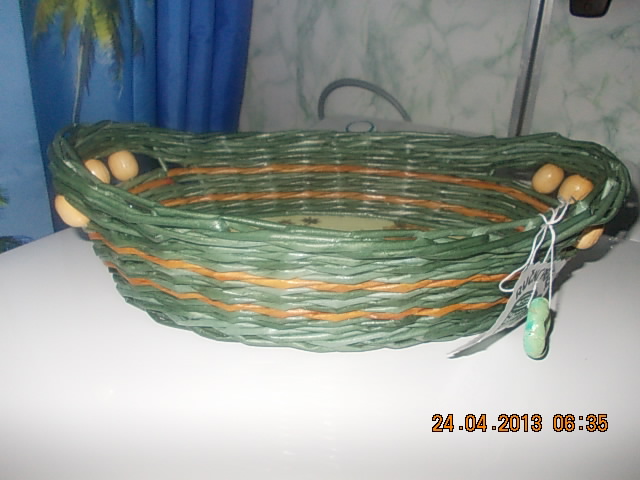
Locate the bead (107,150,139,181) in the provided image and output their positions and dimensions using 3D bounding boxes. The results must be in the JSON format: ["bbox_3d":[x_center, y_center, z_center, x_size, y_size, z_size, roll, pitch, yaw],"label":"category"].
[{"bbox_3d":[-0.134,-0.051,0.353,0.021,0.021,0.021,2,24,0],"label":"bead"}]

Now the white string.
[{"bbox_3d":[0.127,0.007,0.307,0.042,0.060,0.030,2,24,0],"label":"white string"}]

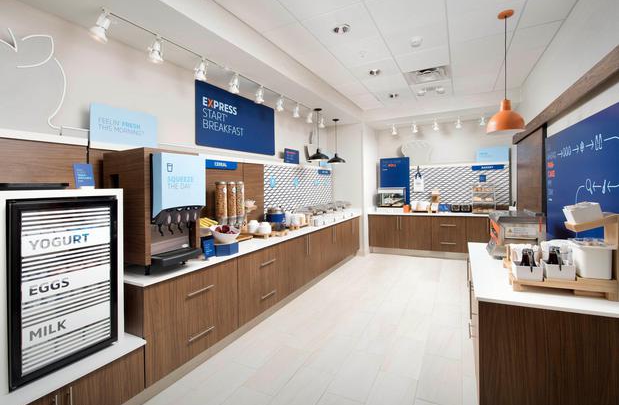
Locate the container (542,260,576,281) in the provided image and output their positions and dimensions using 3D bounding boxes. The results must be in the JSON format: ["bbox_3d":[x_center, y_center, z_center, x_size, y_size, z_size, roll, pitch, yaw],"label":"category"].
[{"bbox_3d":[1.521,0.421,1.692,0.130,0.088,0.130,0,4,19],"label":"container"}]

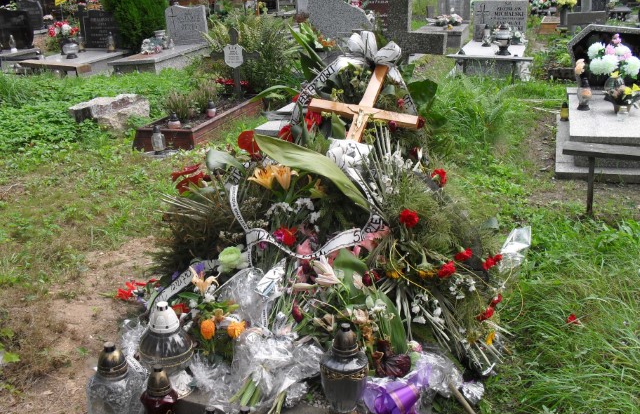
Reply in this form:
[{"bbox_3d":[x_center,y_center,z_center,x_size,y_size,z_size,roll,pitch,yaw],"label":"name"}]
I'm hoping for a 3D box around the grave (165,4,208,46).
[{"bbox_3d":[-1.898,-2.580,9.200,0.610,0.530,0.100,5,22,16],"label":"grave"}]

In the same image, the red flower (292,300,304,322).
[{"bbox_3d":[-0.073,0.355,2.200,0.040,0.072,0.045,-1,21,-2],"label":"red flower"}]

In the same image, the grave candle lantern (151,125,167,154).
[{"bbox_3d":[-1.385,-0.580,5.550,0.122,0.230,0.122,-5,21,-13],"label":"grave candle lantern"}]

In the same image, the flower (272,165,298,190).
[{"bbox_3d":[-0.145,-0.124,2.720,0.100,0.095,0.090,-1,21,-3],"label":"flower"}]

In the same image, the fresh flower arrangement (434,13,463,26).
[{"bbox_3d":[2.283,-3.334,11.500,0.500,0.190,0.350,4,20,10],"label":"fresh flower arrangement"}]

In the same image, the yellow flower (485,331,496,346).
[{"bbox_3d":[0.638,0.492,2.420,0.042,0.048,0.040,6,21,16],"label":"yellow flower"}]

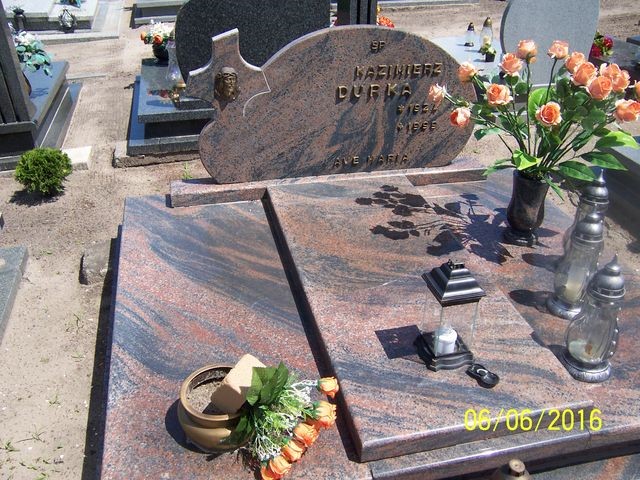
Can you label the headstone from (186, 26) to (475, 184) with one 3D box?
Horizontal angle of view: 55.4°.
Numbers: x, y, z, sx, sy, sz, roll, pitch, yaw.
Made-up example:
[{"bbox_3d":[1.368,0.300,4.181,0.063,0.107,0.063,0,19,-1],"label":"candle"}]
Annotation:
[{"bbox_3d":[0.077,-0.604,2.700,1.310,0.660,0.076,-6,32,-12],"label":"headstone"}]

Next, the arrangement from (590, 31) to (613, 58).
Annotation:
[{"bbox_3d":[2.408,-1.673,5.220,0.230,0.220,0.220,-6,32,-12],"label":"arrangement"}]

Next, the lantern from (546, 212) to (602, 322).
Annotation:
[{"bbox_3d":[0.847,0.064,1.980,0.135,0.390,0.135,-6,32,-12],"label":"lantern"}]

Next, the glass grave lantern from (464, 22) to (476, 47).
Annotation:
[{"bbox_3d":[1.388,-1.889,5.604,0.102,0.200,0.102,-6,32,-12],"label":"glass grave lantern"}]

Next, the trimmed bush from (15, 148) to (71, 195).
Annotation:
[{"bbox_3d":[-1.460,-0.362,3.221,0.330,0.280,0.320,-6,32,-12],"label":"trimmed bush"}]

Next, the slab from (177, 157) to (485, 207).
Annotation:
[{"bbox_3d":[0.070,-0.276,2.846,1.480,0.060,0.150,-6,32,-12],"label":"slab"}]

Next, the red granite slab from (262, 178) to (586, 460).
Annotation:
[{"bbox_3d":[0.248,0.126,2.175,0.642,0.064,1.460,-6,32,-12],"label":"red granite slab"}]

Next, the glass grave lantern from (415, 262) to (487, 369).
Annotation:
[{"bbox_3d":[0.362,0.196,1.697,0.132,0.310,0.132,-9,32,-16],"label":"glass grave lantern"}]

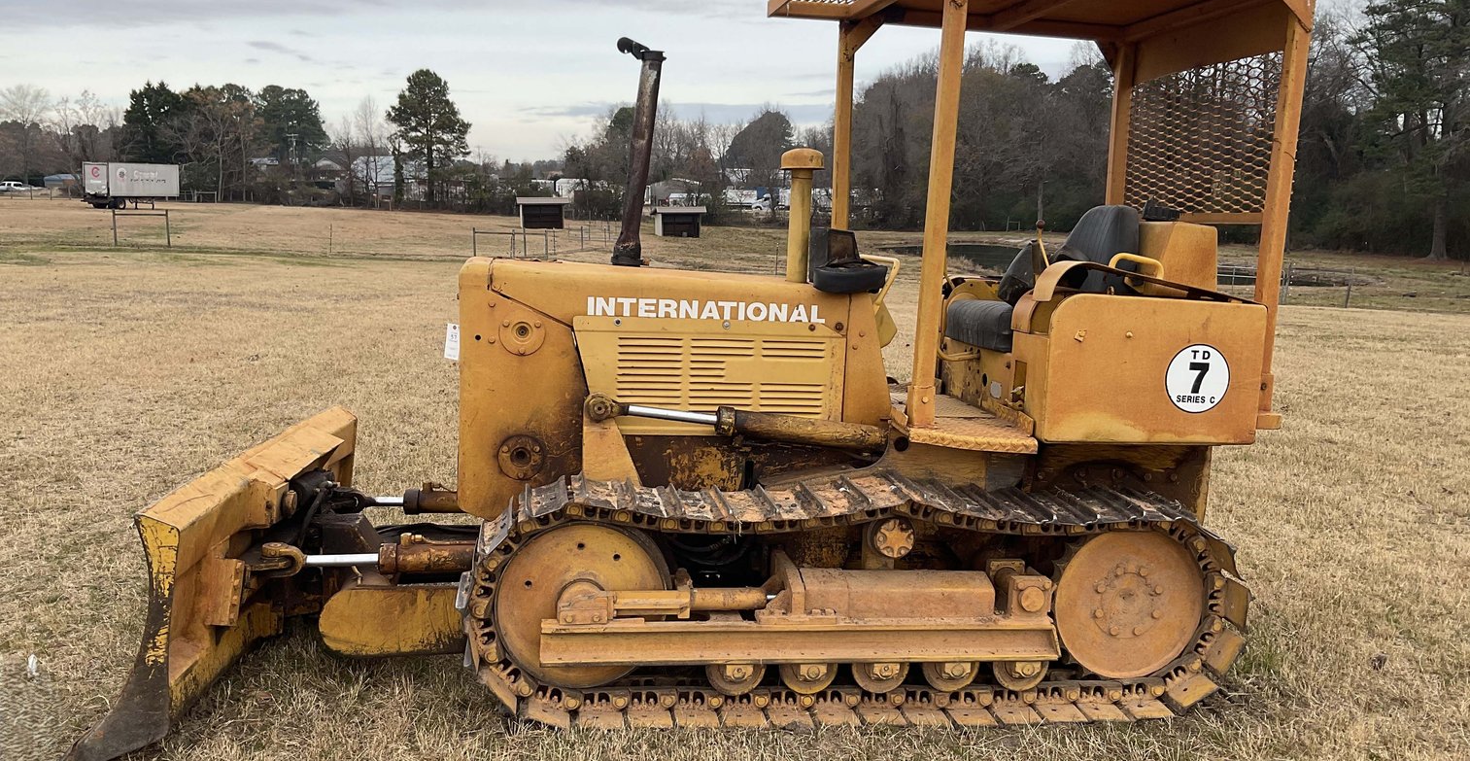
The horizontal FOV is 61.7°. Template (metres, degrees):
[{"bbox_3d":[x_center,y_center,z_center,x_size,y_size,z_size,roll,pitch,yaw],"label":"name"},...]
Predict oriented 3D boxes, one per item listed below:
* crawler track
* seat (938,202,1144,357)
[{"bbox_3d":[0.423,0.741,4.156,2.620,0.775,0.410,1,8,-9],"label":"crawler track"},{"bbox_3d":[1.202,-0.407,4.787,0.600,0.560,0.510,1,8,-9],"label":"seat"}]

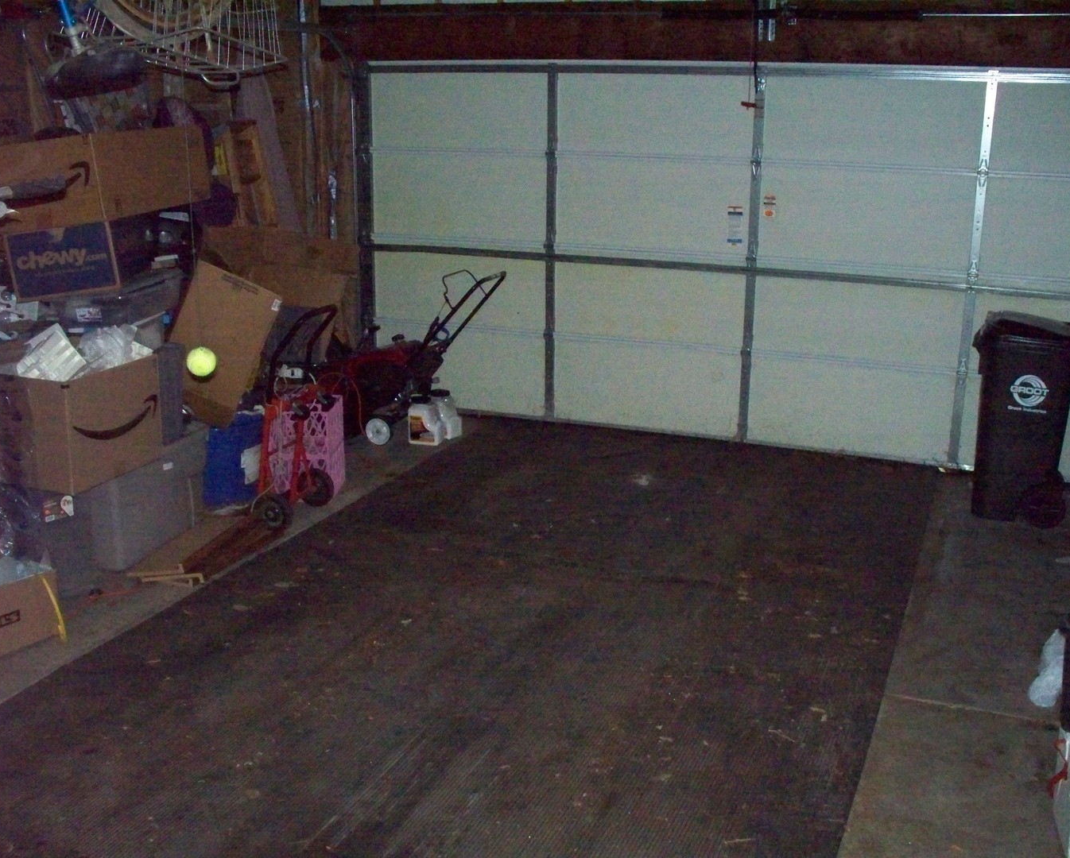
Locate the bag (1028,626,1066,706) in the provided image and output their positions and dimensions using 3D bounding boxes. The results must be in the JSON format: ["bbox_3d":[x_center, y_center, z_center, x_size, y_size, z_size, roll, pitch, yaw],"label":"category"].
[{"bbox_3d":[1.775,0.805,4.075,0.200,0.170,0.310,7,18,22],"label":"bag"}]

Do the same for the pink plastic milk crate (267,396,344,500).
[{"bbox_3d":[-1.135,0.091,5.949,0.310,0.455,0.305,2,17,4],"label":"pink plastic milk crate"}]

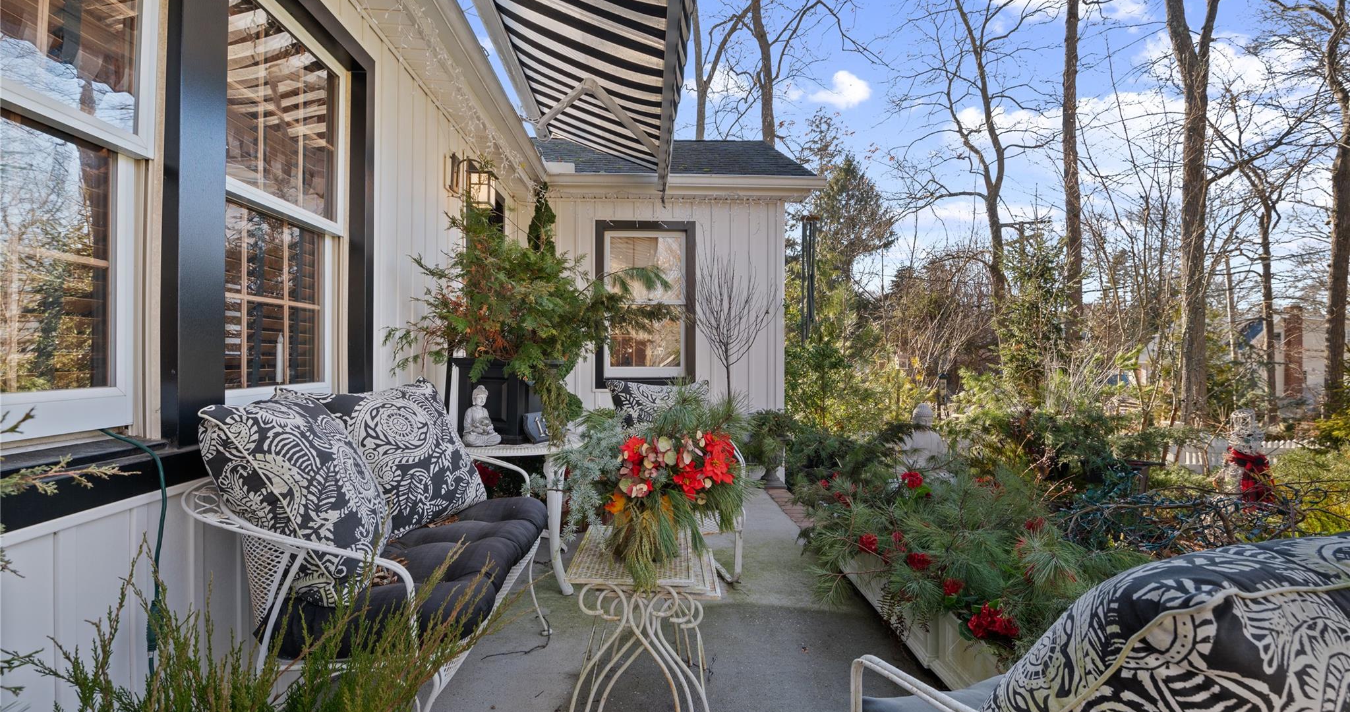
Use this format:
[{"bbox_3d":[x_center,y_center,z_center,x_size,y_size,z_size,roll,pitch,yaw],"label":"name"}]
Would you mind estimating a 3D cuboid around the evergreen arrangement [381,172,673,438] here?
[{"bbox_3d":[-0.780,-0.270,3.060,1.350,1.400,1.000,0,0,-6],"label":"evergreen arrangement"}]

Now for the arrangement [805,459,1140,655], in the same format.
[{"bbox_3d":[1.200,0.750,2.430,0.920,0.530,1.550,0,0,-3],"label":"arrangement"}]

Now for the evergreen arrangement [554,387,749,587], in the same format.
[{"bbox_3d":[-0.080,0.395,1.920,0.650,0.580,0.560,0,0,-2],"label":"evergreen arrangement"}]

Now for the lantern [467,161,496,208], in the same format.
[{"bbox_3d":[-1.210,-1.070,3.520,0.180,0.280,0.170,0,0,-3],"label":"lantern"}]

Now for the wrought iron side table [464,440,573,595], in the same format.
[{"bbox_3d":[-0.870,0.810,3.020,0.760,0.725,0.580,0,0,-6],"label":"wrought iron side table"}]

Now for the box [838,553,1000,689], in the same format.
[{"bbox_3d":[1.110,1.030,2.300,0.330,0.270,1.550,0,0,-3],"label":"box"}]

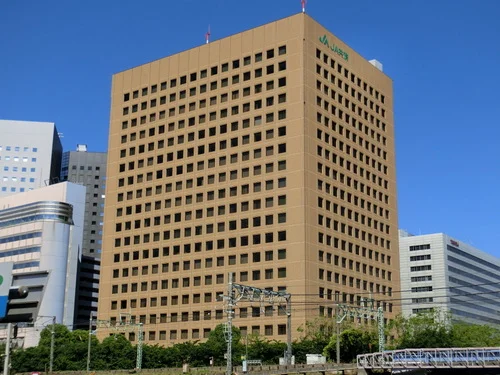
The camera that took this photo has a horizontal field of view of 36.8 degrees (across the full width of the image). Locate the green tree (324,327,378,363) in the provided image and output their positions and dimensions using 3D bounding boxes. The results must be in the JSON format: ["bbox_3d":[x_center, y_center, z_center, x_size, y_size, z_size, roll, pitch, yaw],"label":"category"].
[{"bbox_3d":[13.346,21.014,100.000,7.076,4.588,6.014,-1,-16,7],"label":"green tree"}]

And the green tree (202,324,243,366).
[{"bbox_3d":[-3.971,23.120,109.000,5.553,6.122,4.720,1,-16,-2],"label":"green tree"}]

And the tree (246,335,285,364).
[{"bbox_3d":[2.295,22.604,104.000,5.391,4.174,4.583,0,-16,1],"label":"tree"}]

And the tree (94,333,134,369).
[{"bbox_3d":[-21.237,25.835,117.000,6.001,5.456,5.101,3,-16,-10],"label":"tree"}]

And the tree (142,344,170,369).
[{"bbox_3d":[-14.058,25.524,113.000,3.969,3.580,3.374,3,-16,-7],"label":"tree"}]

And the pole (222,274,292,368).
[{"bbox_3d":[1.163,13.477,74.854,1.000,8.777,11.297,-10,-19,35],"label":"pole"}]

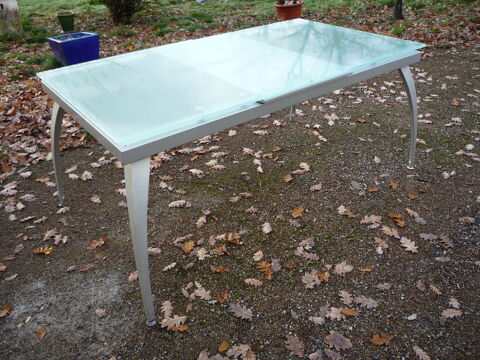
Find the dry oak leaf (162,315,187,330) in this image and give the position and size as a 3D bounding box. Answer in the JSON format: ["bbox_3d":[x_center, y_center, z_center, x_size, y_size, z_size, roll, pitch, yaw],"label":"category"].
[{"bbox_3d":[-0.262,0.555,1.632,0.101,0.020,0.055,-12,34,-16],"label":"dry oak leaf"}]

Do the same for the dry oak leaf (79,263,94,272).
[{"bbox_3d":[-0.701,0.395,1.898,0.063,0.020,0.036,-26,40,-33],"label":"dry oak leaf"}]

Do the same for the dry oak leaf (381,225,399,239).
[{"bbox_3d":[0.771,0.266,2.138,0.058,0.018,0.115,-16,35,-22],"label":"dry oak leaf"}]

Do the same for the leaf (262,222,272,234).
[{"bbox_3d":[0.139,0.249,2.159,0.048,0.016,0.092,-1,32,0],"label":"leaf"}]

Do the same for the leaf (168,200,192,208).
[{"bbox_3d":[-0.339,0.138,2.368,0.130,0.030,0.055,0,32,1],"label":"leaf"}]

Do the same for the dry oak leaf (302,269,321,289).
[{"bbox_3d":[0.321,0.440,1.857,0.073,0.025,0.115,12,35,20],"label":"dry oak leaf"}]

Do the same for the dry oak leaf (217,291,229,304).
[{"bbox_3d":[-0.073,0.499,1.772,0.046,0.016,0.063,-7,33,-9],"label":"dry oak leaf"}]

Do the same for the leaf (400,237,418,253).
[{"bbox_3d":[0.832,0.318,2.052,0.066,0.018,0.120,-12,34,-17],"label":"leaf"}]

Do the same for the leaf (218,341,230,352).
[{"bbox_3d":[-0.063,0.628,1.569,0.039,0.016,0.044,-1,32,-1],"label":"leaf"}]

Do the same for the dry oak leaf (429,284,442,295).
[{"bbox_3d":[0.839,0.470,1.792,0.024,0.016,0.061,-11,34,-16],"label":"dry oak leaf"}]

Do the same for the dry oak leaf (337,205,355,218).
[{"bbox_3d":[0.567,0.168,2.204,0.096,0.025,0.066,24,40,34],"label":"dry oak leaf"}]

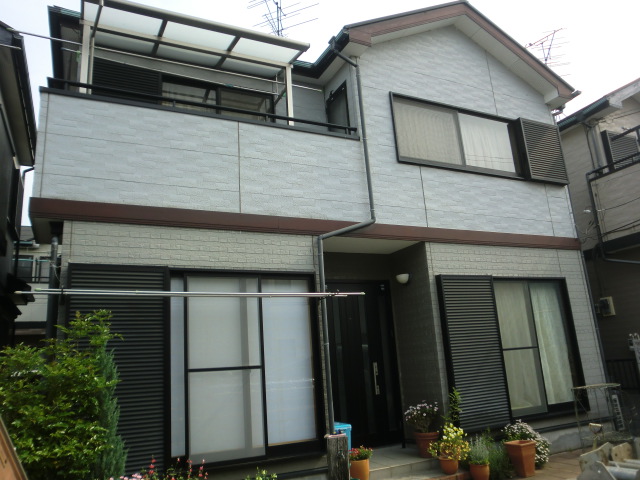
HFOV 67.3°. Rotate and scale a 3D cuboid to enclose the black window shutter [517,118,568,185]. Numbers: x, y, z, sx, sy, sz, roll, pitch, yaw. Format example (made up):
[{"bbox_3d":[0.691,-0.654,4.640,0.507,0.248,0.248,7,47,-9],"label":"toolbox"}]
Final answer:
[{"bbox_3d":[3.966,-1.549,8.559,1.013,1.123,0.125,3,-15,-27],"label":"black window shutter"}]

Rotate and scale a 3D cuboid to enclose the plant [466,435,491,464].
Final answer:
[{"bbox_3d":[1.883,2.506,5.728,0.270,0.310,0.260,-7,-14,15],"label":"plant"}]

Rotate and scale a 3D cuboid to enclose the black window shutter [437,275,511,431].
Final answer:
[{"bbox_3d":[2.179,1.540,6.802,0.963,2.066,0.120,3,-15,-27],"label":"black window shutter"}]

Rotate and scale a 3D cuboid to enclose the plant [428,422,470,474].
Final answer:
[{"bbox_3d":[1.537,2.479,5.743,0.470,0.560,0.420,-6,-14,12],"label":"plant"}]

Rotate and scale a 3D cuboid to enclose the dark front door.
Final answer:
[{"bbox_3d":[0.623,1.791,7.048,1.200,2.400,0.110,3,-15,-25],"label":"dark front door"}]

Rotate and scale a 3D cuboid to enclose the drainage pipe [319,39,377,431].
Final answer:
[{"bbox_3d":[0.398,-0.123,6.337,0.880,5.800,0.170,3,-15,-25],"label":"drainage pipe"}]

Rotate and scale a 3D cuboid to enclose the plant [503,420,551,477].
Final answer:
[{"bbox_3d":[2.651,2.652,6.176,0.570,0.640,0.480,-9,-15,20],"label":"plant"}]

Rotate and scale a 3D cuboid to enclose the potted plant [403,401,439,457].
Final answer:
[{"bbox_3d":[1.361,2.525,6.440,0.431,0.712,0.421,3,-15,-27],"label":"potted plant"}]

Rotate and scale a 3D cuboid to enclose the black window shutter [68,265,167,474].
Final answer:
[{"bbox_3d":[-1.969,1.277,4.674,0.923,2.066,0.120,3,-15,-27],"label":"black window shutter"}]

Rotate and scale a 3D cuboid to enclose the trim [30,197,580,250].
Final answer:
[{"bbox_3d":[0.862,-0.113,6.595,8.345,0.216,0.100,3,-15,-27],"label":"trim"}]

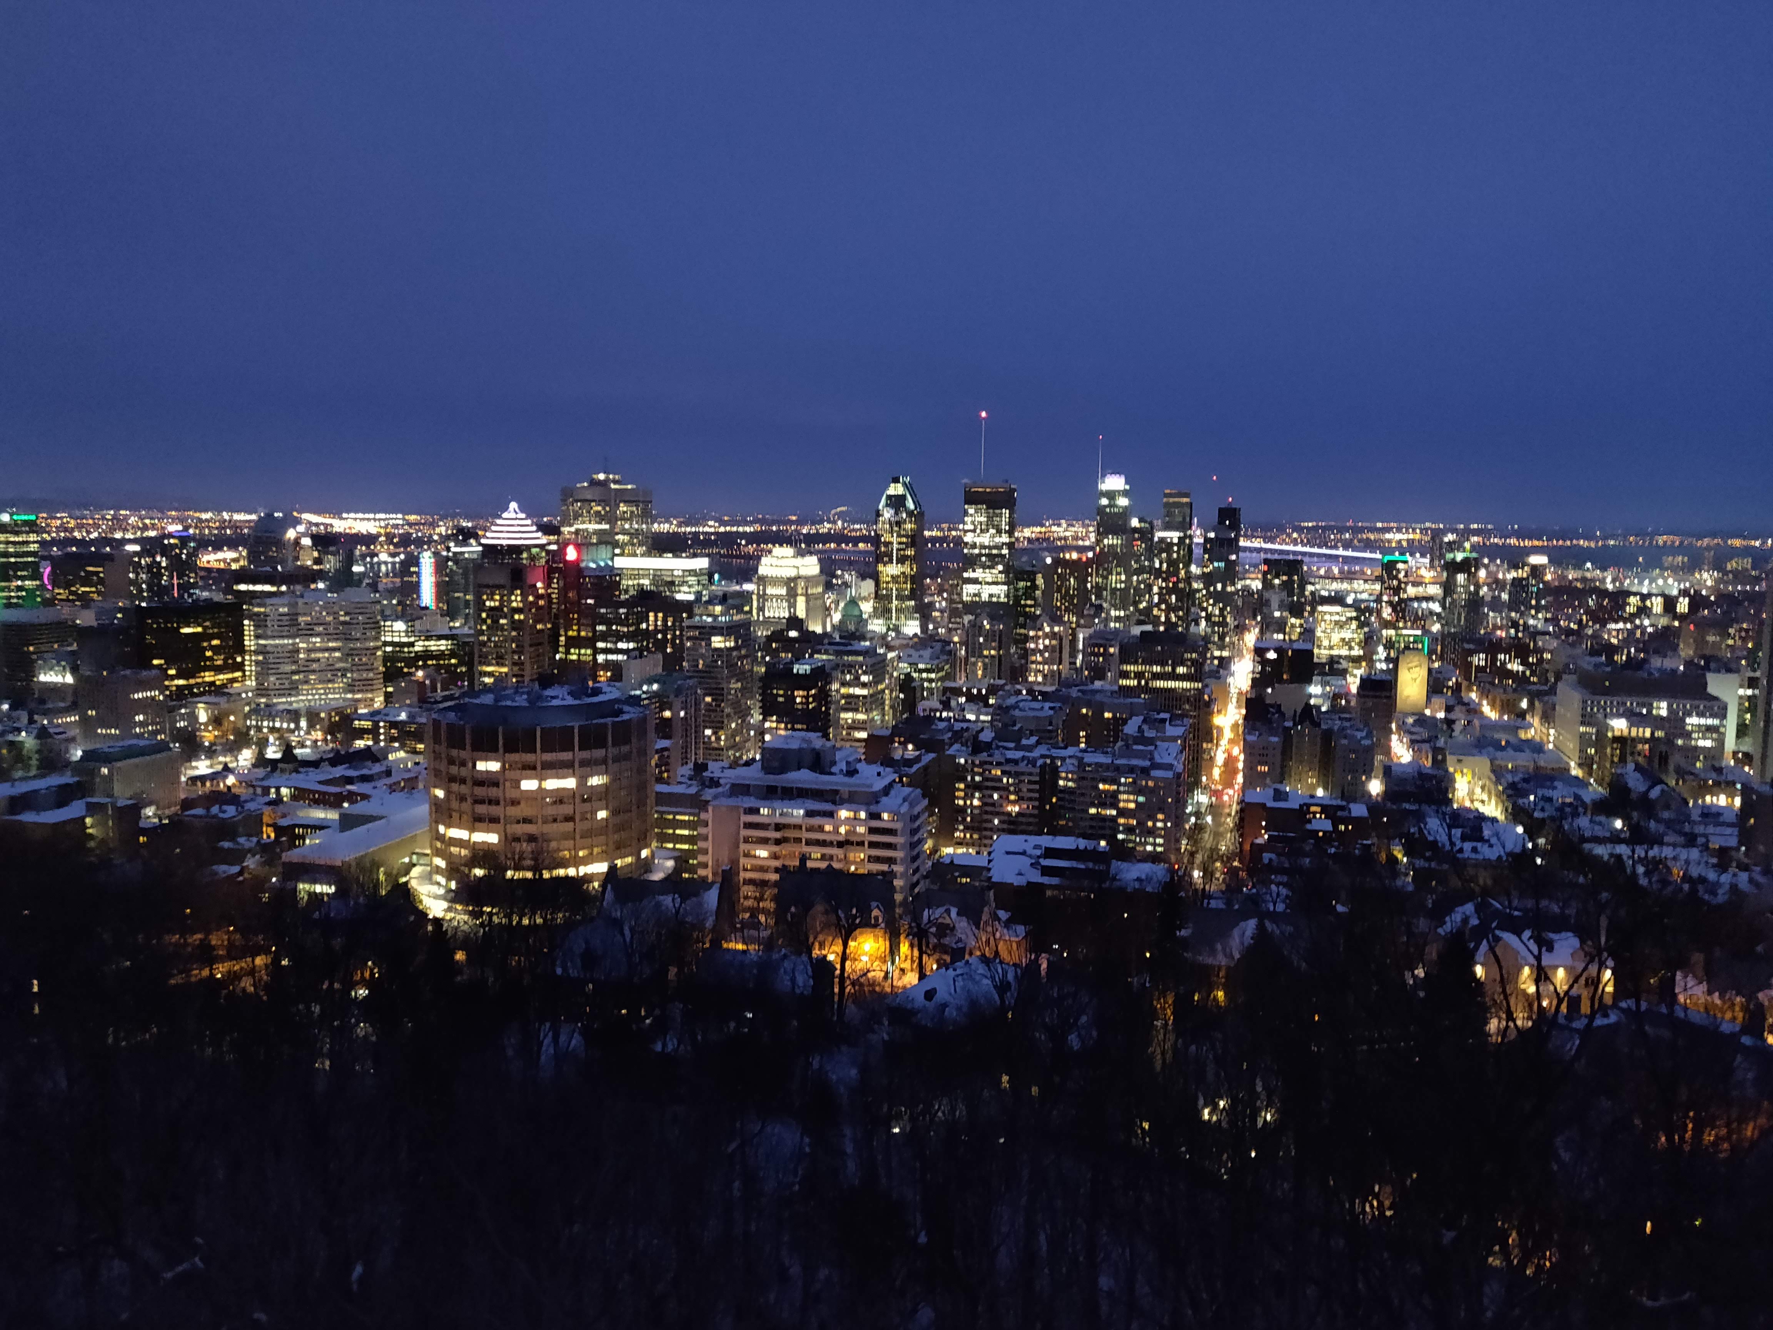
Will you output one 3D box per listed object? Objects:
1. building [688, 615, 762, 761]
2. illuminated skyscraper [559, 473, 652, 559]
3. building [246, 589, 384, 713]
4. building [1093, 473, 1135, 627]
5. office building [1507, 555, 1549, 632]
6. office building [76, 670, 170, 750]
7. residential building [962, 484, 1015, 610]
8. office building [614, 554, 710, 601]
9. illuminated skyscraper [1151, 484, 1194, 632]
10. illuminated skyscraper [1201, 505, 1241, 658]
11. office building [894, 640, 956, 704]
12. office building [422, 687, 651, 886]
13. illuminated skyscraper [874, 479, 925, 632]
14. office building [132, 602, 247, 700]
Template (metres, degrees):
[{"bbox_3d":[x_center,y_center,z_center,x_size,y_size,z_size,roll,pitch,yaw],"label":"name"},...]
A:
[{"bbox_3d":[-85.390,19.070,671.980,25.050,90.000,38.540,3,7,16],"label":"building"},{"bbox_3d":[-276.180,-95.020,1268.330,78.540,188.000,78.540,3,7,16],"label":"illuminated skyscraper"},{"bbox_3d":[-382.560,-5.940,859.340,80.840,85.780,33.680,-3,8,-27],"label":"building"},{"bbox_3d":[267.690,-124.110,1503.090,38.000,199.000,38.000,3,7,16],"label":"building"},{"bbox_3d":[650.990,-55.540,1298.320,38.000,106.000,32.000,3,7,17],"label":"office building"},{"bbox_3d":[-449.280,27.760,754.870,30.280,48.570,30.280,3,7,16],"label":"office building"},{"bbox_3d":[107.090,-96.880,1328.830,45.000,183.000,34.000,3,7,17],"label":"residential building"},{"bbox_3d":[-194.180,-39.100,1108.150,69.000,110.000,37.000,3,7,16],"label":"office building"},{"bbox_3d":[300.550,-97.090,1355.170,38.110,178.000,38.110,3,7,16],"label":"illuminated skyscraper"},{"bbox_3d":[390.720,-97.160,1496.110,37.000,172.000,34.000,3,7,16],"label":"illuminated skyscraper"},{"bbox_3d":[19.010,14.800,669.290,21.000,52.000,32.000,3,7,16],"label":"office building"},{"bbox_3d":[-79.550,25.400,294.740,50.000,40.000,50.000,-2,7,-15],"label":"office building"},{"bbox_3d":[15.770,-127.670,1565.990,47.930,205.000,47.930,3,7,16],"label":"illuminated skyscraper"},{"bbox_3d":[-460.800,-1.560,848.970,32.780,79.660,54.640,3,7,16],"label":"office building"}]

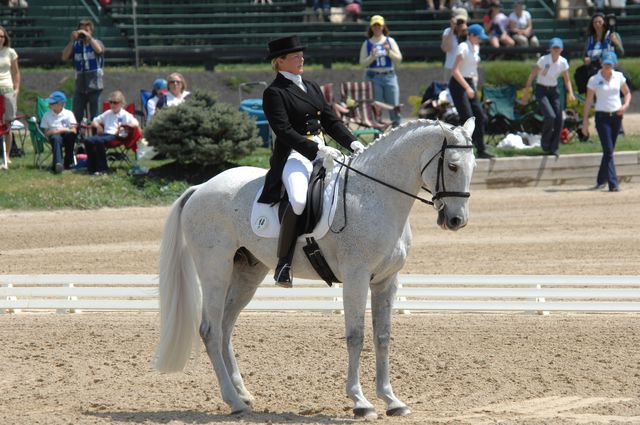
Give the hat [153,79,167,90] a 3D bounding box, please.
[{"bbox_3d":[-1.996,-1.586,79.500,0.175,0.150,0.250,-2,3,-35],"label":"hat"}]

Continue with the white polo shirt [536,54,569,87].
[{"bbox_3d":[2.869,-1.760,79.200,0.430,0.410,0.260,9,8,6],"label":"white polo shirt"}]

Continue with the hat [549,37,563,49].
[{"bbox_3d":[2.948,-2.102,79.500,0.175,0.150,0.260,0,2,-12],"label":"hat"}]

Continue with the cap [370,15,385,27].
[{"bbox_3d":[0.832,-2.771,92.500,0.185,0.155,0.260,0,2,3],"label":"cap"}]

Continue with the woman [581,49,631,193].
[{"bbox_3d":[3.506,-1.111,78.500,0.600,1.700,0.500,0,2,-3],"label":"woman"}]

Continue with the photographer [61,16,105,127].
[{"bbox_3d":[-2.942,-1.517,79.500,0.560,1.780,0.480,1,3,13],"label":"photographer"}]

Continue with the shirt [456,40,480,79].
[{"bbox_3d":[1.828,-1.884,78.700,0.260,0.480,0.380,11,2,31],"label":"shirt"}]

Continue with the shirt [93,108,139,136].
[{"bbox_3d":[-2.492,-1.097,77.900,0.550,0.370,0.300,1,3,20],"label":"shirt"}]

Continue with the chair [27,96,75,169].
[{"bbox_3d":[-3.243,-0.970,77.500,0.680,0.870,0.570,-1,3,-12],"label":"chair"}]

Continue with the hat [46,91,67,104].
[{"bbox_3d":[-3.199,-1.396,77.600,0.180,0.140,0.260,2,3,37],"label":"hat"}]

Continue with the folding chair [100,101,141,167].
[{"bbox_3d":[-2.495,-0.964,78.000,0.720,0.820,0.580,1,3,27],"label":"folding chair"}]

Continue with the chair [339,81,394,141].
[{"bbox_3d":[0.670,-1.353,86.500,0.660,0.860,0.680,-2,3,-38],"label":"chair"}]

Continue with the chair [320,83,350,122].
[{"bbox_3d":[0.115,-1.340,86.500,0.660,0.850,0.660,-1,3,-33],"label":"chair"}]

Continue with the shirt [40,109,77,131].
[{"bbox_3d":[-3.122,-1.098,76.300,0.430,0.360,0.250,0,2,-3],"label":"shirt"}]

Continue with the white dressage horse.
[{"bbox_3d":[-0.036,0.354,41.850,2.420,1.950,0.660,1,3,30],"label":"white dressage horse"}]

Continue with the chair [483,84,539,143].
[{"bbox_3d":[2.568,-1.298,85.500,0.740,0.800,0.600,-1,3,-27],"label":"chair"}]

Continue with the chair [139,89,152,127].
[{"bbox_3d":[-1.996,-1.083,80.000,0.700,0.880,0.580,0,3,0],"label":"chair"}]

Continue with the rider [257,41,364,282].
[{"bbox_3d":[-0.053,-0.319,40.000,0.680,1.580,0.600,1,3,33],"label":"rider"}]

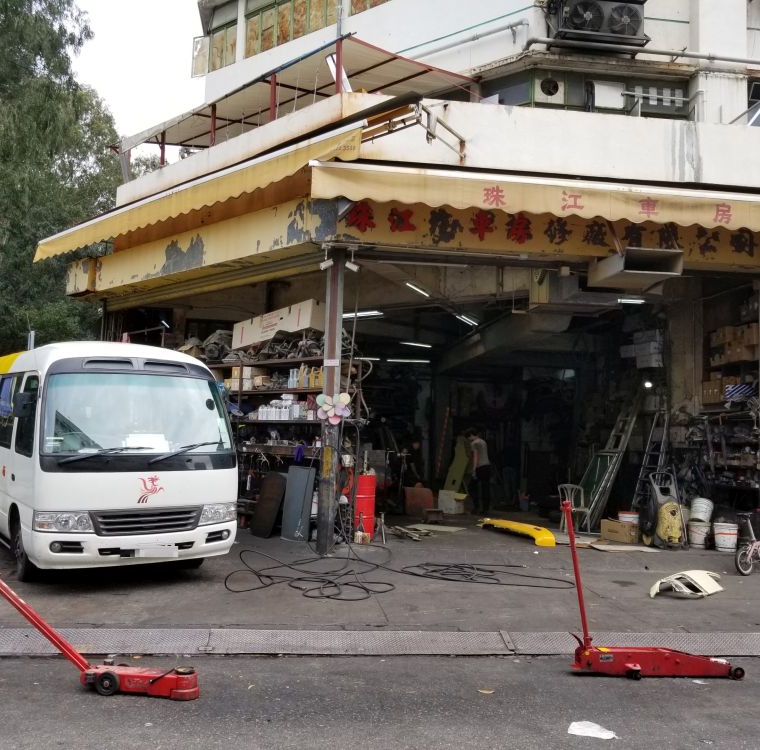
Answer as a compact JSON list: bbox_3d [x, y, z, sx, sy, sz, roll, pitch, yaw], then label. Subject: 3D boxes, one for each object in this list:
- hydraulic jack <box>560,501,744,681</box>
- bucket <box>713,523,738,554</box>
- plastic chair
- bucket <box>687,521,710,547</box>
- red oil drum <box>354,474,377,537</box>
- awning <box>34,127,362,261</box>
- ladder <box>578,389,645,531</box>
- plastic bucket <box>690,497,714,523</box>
[{"bbox_3d":[2.068,1.637,5.807,1.390,1.270,0.360,3,-5,-7],"label":"hydraulic jack"},{"bbox_3d":[4.593,2.159,9.987,0.320,0.360,0.320,2,-5,0],"label":"bucket"},{"bbox_3d":[3.133,2.132,12.048,0.450,0.800,0.500,3,-5,-7],"label":"plastic chair"},{"bbox_3d":[4.634,2.325,10.900,0.330,0.385,0.330,2,-4,0],"label":"bucket"},{"bbox_3d":[-0.346,1.822,10.392,0.580,0.885,0.580,2,-5,0],"label":"red oil drum"},{"bbox_3d":[-2.881,-2.689,11.362,8.259,1.045,1.016,-3,-7,42],"label":"awning"},{"bbox_3d":[3.983,1.408,12.886,0.180,2.680,0.450,31,-14,-15],"label":"ladder"},{"bbox_3d":[4.691,1.965,10.950,0.320,0.350,0.320,8,-17,2],"label":"plastic bucket"}]

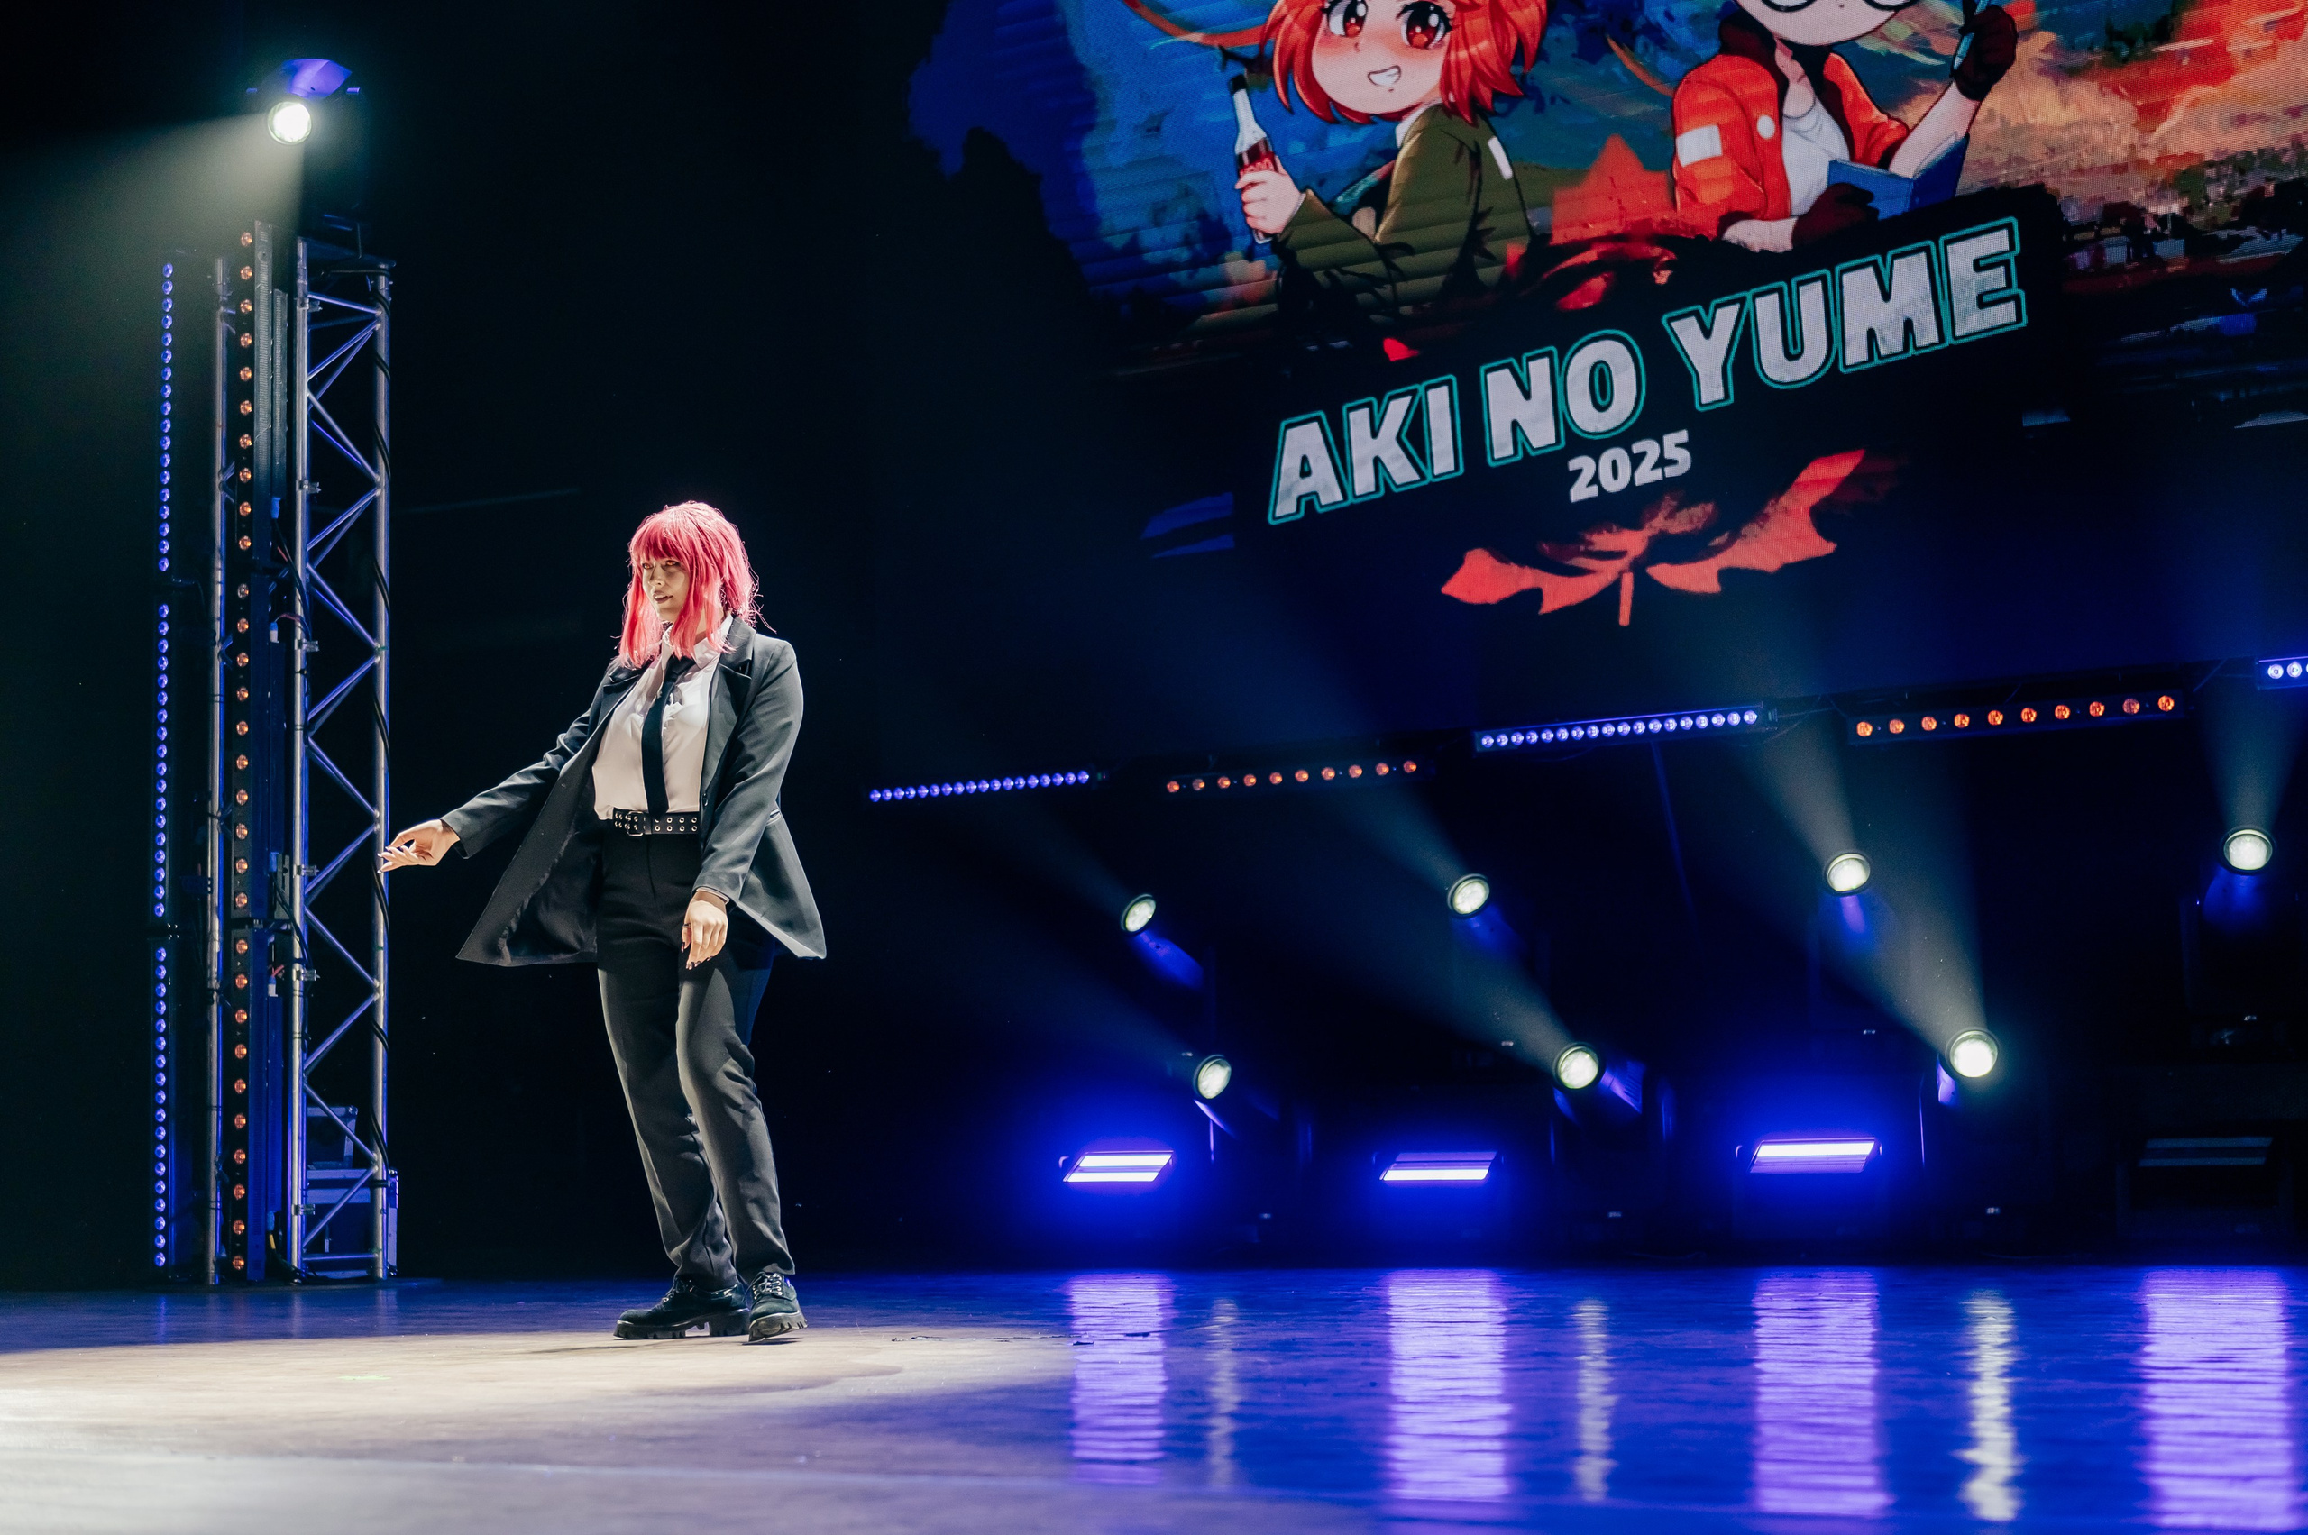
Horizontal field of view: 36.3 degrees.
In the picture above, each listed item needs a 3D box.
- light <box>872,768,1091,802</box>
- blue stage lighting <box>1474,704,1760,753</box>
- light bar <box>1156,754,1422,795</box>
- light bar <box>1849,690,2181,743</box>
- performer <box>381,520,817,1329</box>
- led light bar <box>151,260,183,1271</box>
[{"bbox_3d":[-0.591,0.067,12.204,0.980,0.070,0.065,-5,-7,33],"label":"light"},{"bbox_3d":[1.445,-0.116,10.866,0.980,0.070,0.065,-5,-7,33],"label":"blue stage lighting"},{"bbox_3d":[0.467,0.037,11.518,1.000,0.080,0.090,-5,-7,33],"label":"light bar"},{"bbox_3d":[2.495,-0.145,10.185,1.000,0.080,0.090,-5,-7,33],"label":"light bar"},{"bbox_3d":[-1.118,0.315,7.200,0.820,1.710,0.500,-5,-7,30],"label":"performer"},{"bbox_3d":[-2.910,-0.025,10.439,0.070,3.010,0.070,-5,-7,29],"label":"led light bar"}]

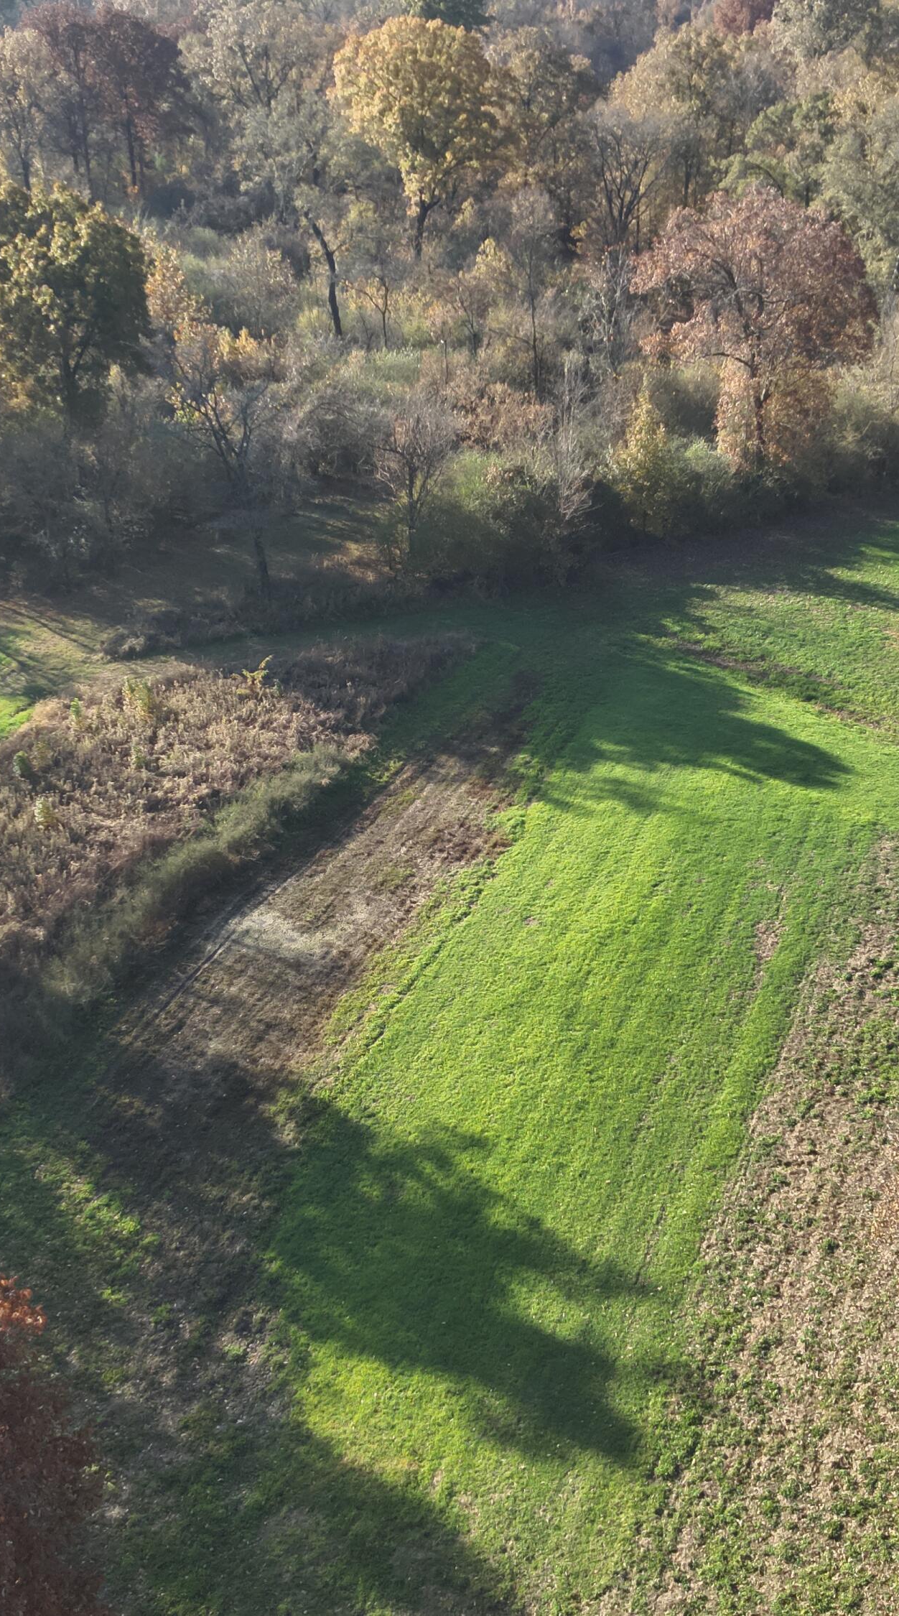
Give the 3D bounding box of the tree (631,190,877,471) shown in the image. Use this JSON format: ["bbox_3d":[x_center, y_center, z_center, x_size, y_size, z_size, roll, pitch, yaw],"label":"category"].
[{"bbox_3d":[21.500,-32.500,105.500,16.600,20.600,16.000,0,32,0],"label":"tree"}]

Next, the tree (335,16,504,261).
[{"bbox_3d":[-3.500,-69.200,158.400,17.300,24.800,16.800,0,32,0],"label":"tree"}]

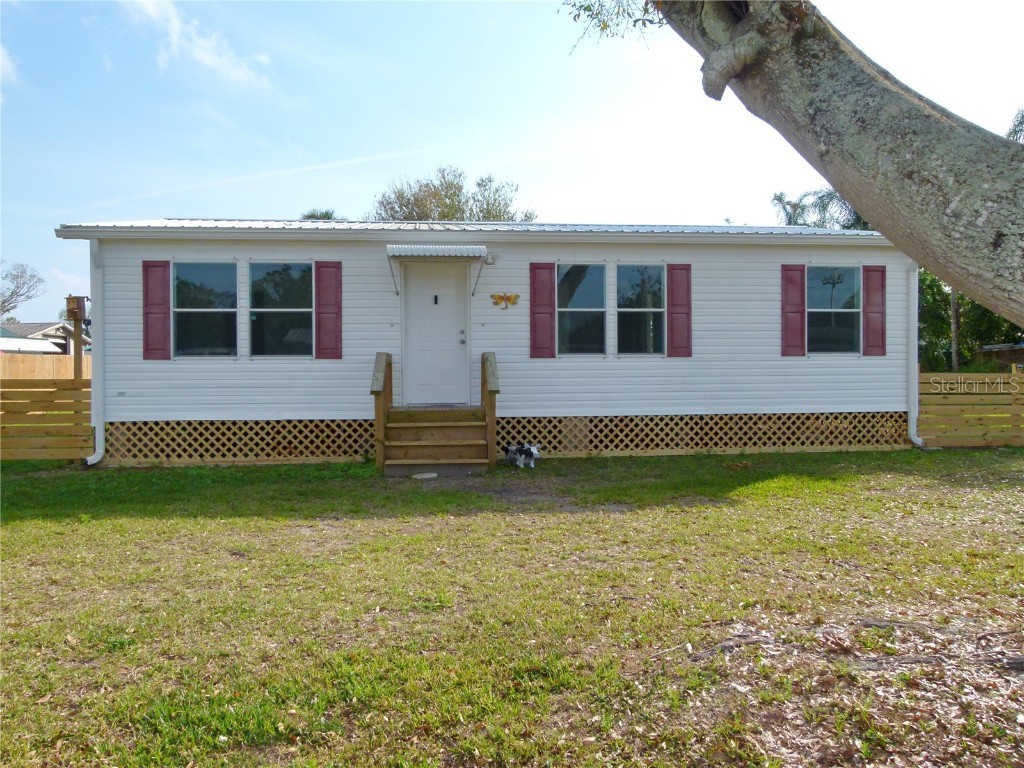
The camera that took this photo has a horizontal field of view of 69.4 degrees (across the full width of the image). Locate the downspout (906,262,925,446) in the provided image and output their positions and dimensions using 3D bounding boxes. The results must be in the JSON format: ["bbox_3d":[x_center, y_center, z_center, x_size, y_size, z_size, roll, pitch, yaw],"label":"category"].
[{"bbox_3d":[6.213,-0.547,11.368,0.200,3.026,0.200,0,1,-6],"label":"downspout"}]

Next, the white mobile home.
[{"bbox_3d":[-0.162,-1.093,14.711,12.954,4.266,8.250,0,1,-6],"label":"white mobile home"}]

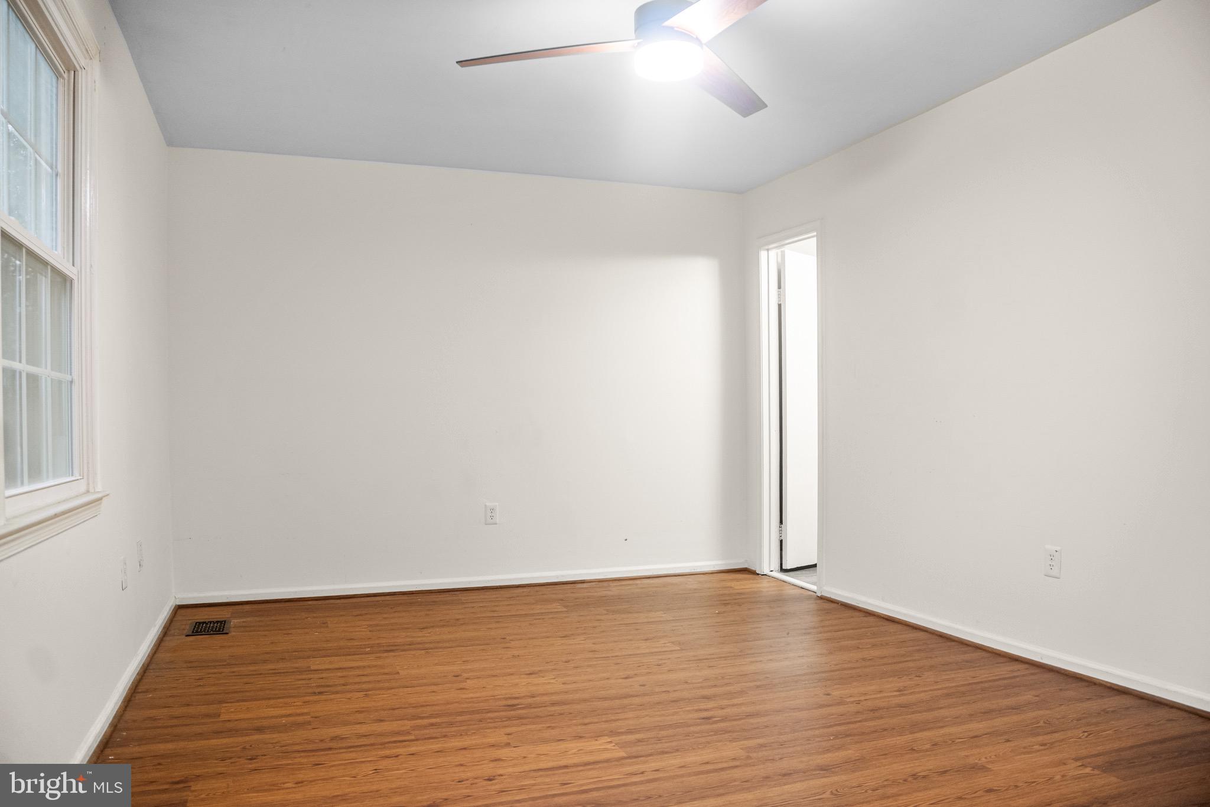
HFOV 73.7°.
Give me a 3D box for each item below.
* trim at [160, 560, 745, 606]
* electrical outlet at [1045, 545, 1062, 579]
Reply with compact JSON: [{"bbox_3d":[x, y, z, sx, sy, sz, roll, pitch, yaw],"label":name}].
[{"bbox_3d":[-0.685,1.034,4.711,3.310,0.060,0.016,0,-1,-16],"label":"trim"},{"bbox_3d":[1.769,0.627,3.186,0.009,0.121,0.075,0,-1,-23],"label":"electrical outlet"}]

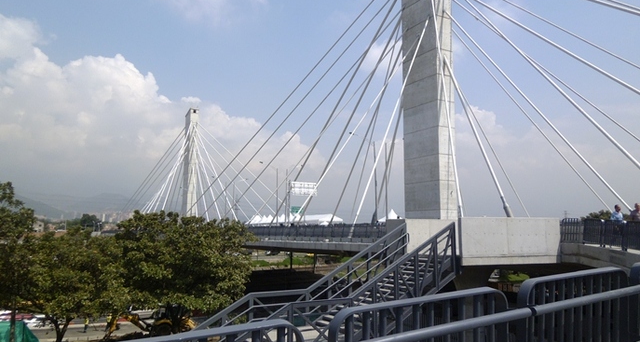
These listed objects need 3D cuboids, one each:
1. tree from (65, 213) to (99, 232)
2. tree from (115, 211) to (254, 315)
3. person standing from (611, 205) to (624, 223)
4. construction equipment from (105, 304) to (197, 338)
[{"bbox_3d":[-103.318,24.464,210.000,12.000,12.000,13.500,0,-5,0],"label":"tree"},{"bbox_3d":[-11.134,8.957,39.500,10.500,11.200,11.200,2,-6,-18],"label":"tree"},{"bbox_3d":[12.563,2.285,20.300,0.520,1.700,0.340,1,-6,-14],"label":"person standing"},{"bbox_3d":[-15.088,13.512,43.300,8.300,3.100,2.400,2,-6,-19],"label":"construction equipment"}]

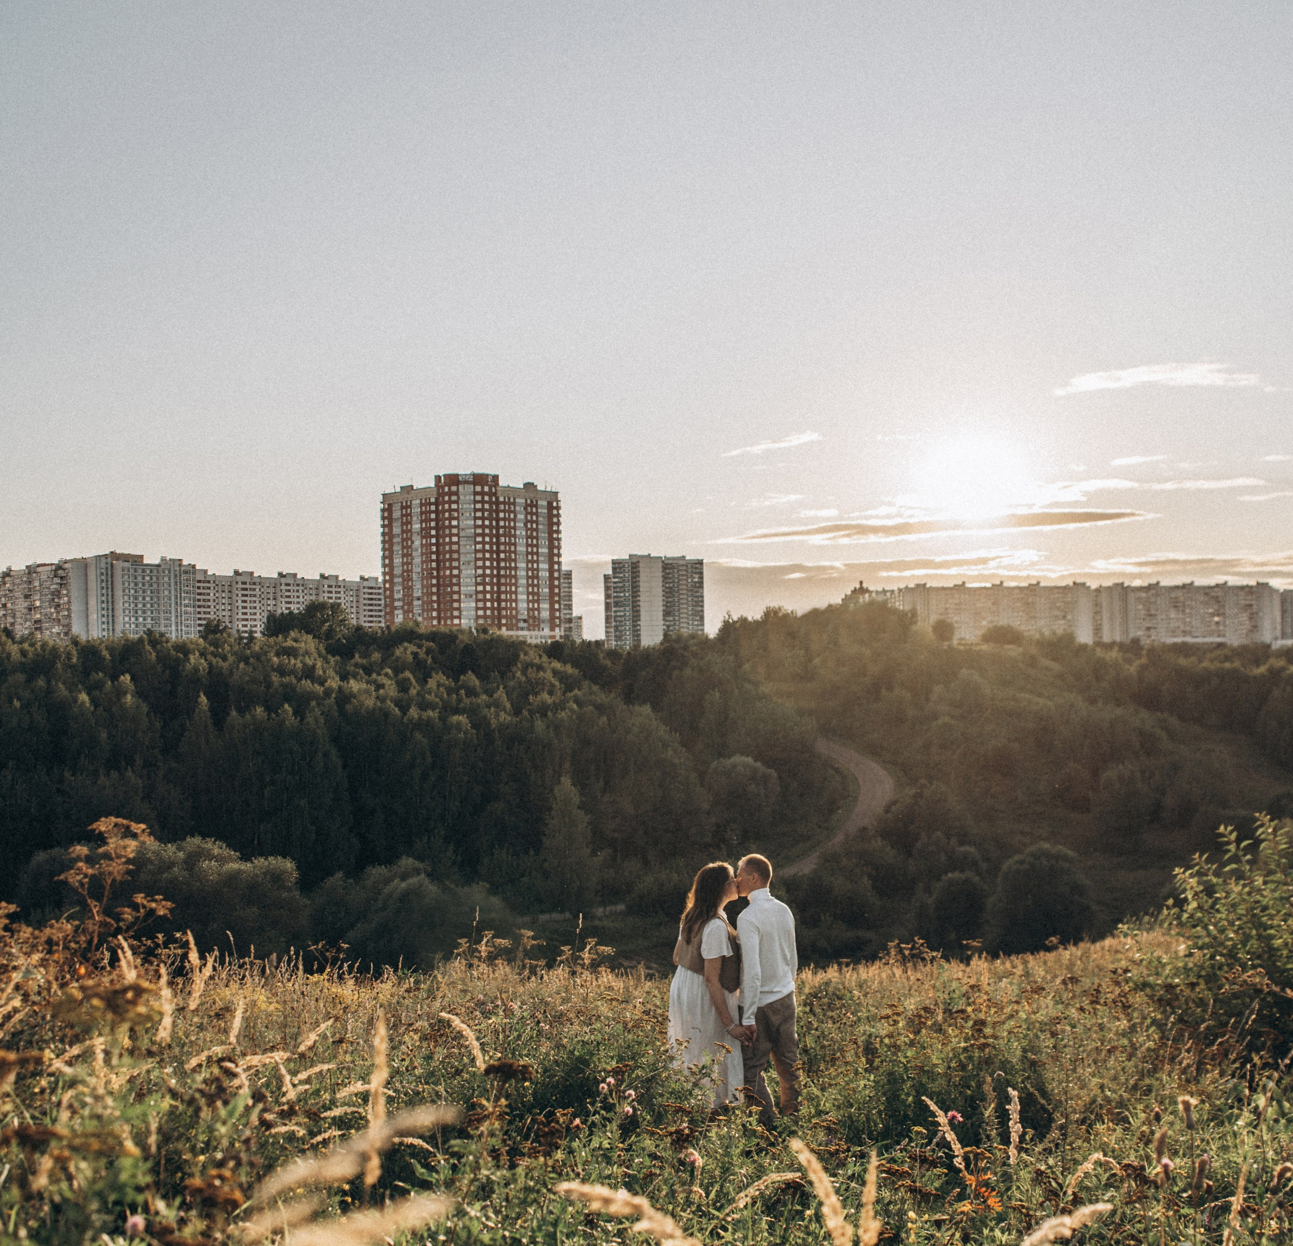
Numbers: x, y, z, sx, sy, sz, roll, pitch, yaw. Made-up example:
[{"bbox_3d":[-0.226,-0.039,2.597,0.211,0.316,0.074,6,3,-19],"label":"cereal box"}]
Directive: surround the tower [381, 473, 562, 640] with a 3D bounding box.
[{"bbox_3d":[-65.500,-23.800,485.000,66.000,64.000,31.000,-1,-1,-6],"label":"tower"}]

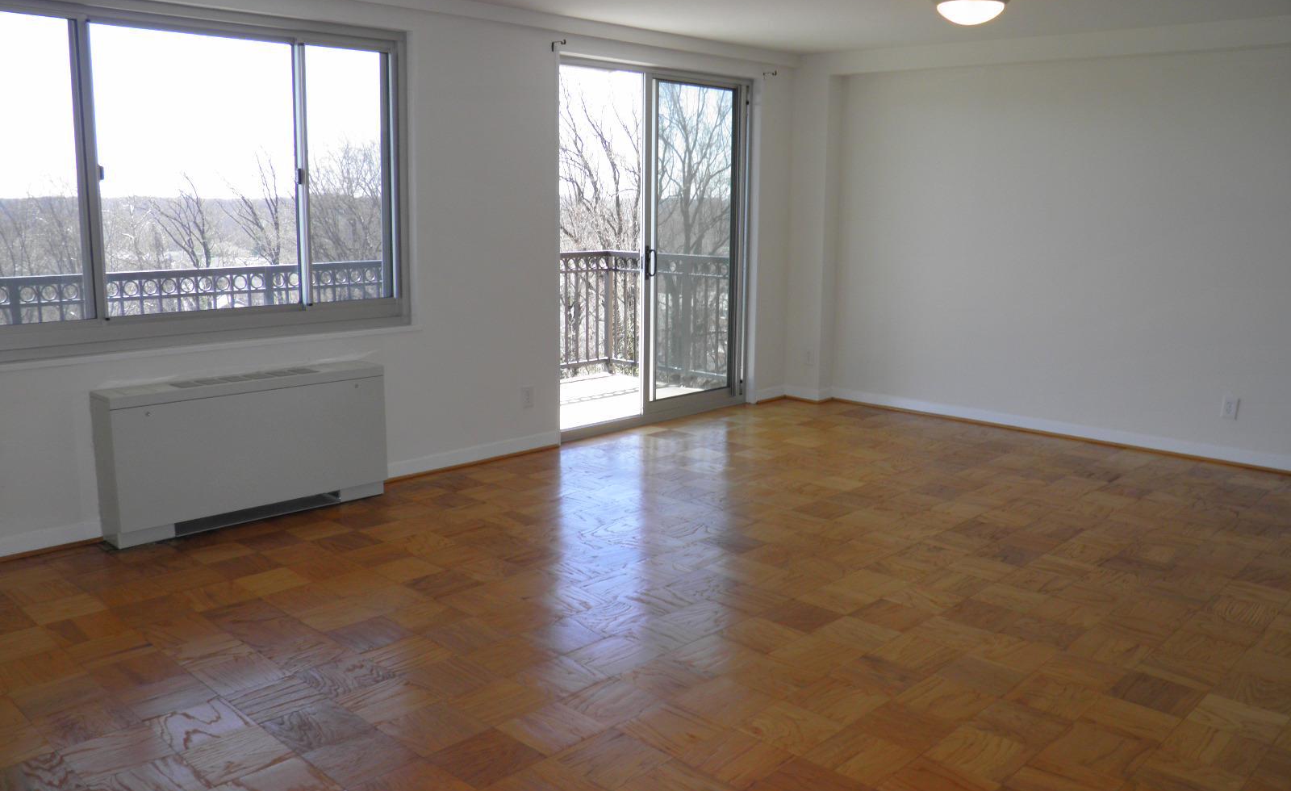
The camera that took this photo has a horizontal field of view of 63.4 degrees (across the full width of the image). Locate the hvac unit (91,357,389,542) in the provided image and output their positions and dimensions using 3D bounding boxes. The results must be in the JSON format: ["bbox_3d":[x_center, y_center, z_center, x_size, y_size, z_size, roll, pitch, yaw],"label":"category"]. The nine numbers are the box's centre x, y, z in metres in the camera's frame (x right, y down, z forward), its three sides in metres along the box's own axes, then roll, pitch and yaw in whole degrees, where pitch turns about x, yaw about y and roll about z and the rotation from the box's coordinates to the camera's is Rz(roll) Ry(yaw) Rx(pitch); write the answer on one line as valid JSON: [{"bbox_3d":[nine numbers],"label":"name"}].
[{"bbox_3d":[-1.756,0.233,4.668,0.185,0.620,1.250,10,14,43],"label":"hvac unit"}]

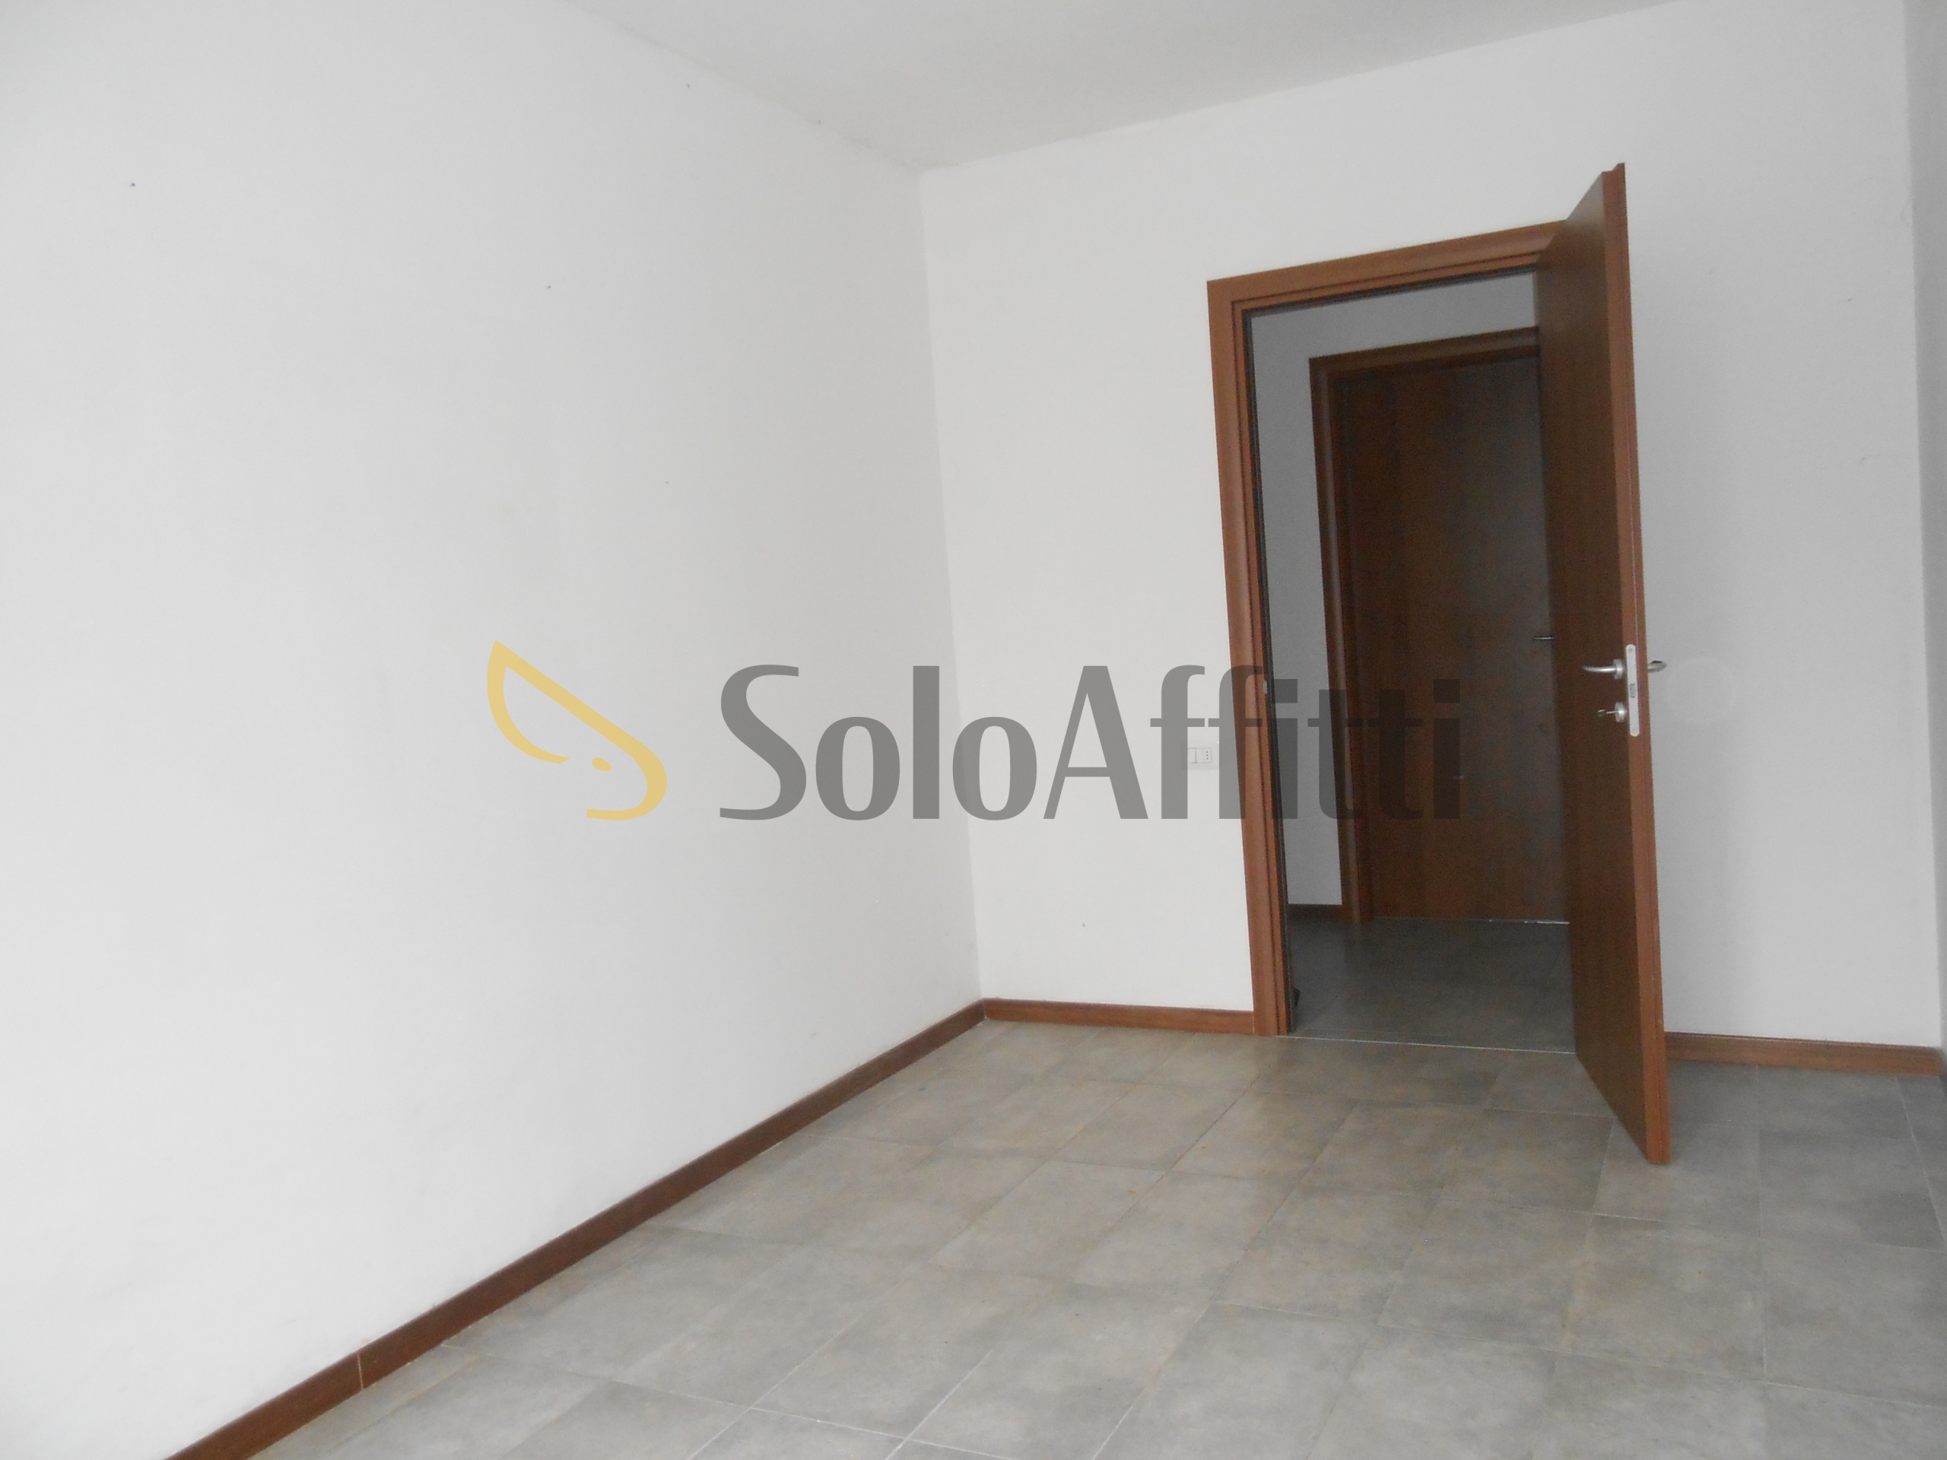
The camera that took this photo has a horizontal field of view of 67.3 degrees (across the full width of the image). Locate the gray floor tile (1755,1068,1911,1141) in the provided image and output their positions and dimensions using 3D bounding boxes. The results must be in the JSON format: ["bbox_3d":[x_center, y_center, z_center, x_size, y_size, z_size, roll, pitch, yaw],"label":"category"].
[{"bbox_3d":[2.051,0.895,3.520,0.300,0.010,0.522,-3,4,27],"label":"gray floor tile"}]

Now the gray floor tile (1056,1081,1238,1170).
[{"bbox_3d":[0.443,0.983,3.638,0.298,0.010,0.593,-3,4,28],"label":"gray floor tile"}]

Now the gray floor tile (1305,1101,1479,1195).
[{"bbox_3d":[0.968,0.957,3.363,0.298,0.010,0.593,-3,4,28],"label":"gray floor tile"}]

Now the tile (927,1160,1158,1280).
[{"bbox_3d":[0.171,1.033,3.114,0.298,0.010,0.593,-3,4,28],"label":"tile"}]

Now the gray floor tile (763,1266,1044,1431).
[{"bbox_3d":[-0.098,1.091,2.609,0.299,0.010,0.598,-3,4,27],"label":"gray floor tile"}]

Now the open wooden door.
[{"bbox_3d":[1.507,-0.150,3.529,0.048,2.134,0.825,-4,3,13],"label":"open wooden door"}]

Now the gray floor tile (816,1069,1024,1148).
[{"bbox_3d":[-0.097,1.026,4.002,0.300,0.010,0.601,-3,4,27],"label":"gray floor tile"}]

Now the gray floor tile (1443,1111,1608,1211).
[{"bbox_3d":[1.230,0.945,3.226,0.298,0.010,0.593,-3,4,28],"label":"gray floor tile"}]

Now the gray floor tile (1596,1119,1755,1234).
[{"bbox_3d":[1.526,0.956,3.159,0.300,0.010,0.601,-3,4,27],"label":"gray floor tile"}]

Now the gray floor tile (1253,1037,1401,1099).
[{"bbox_3d":[0.960,0.923,3.991,0.298,0.010,0.516,-3,4,28],"label":"gray floor tile"}]

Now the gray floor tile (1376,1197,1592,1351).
[{"bbox_3d":[0.983,1.019,2.763,0.300,0.010,0.601,-3,4,27],"label":"gray floor tile"}]

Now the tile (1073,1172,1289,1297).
[{"bbox_3d":[0.447,1.043,3.042,0.300,0.010,0.601,-3,4,27],"label":"tile"}]

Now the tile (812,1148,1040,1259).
[{"bbox_3d":[-0.088,1.066,3.320,0.300,0.010,0.601,-3,4,27],"label":"tile"}]

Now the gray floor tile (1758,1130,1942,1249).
[{"bbox_3d":[1.755,0.919,2.951,0.298,0.010,0.593,-3,4,28],"label":"gray floor tile"}]

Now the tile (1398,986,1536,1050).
[{"bbox_3d":[1.522,0.867,4.448,0.299,0.010,0.600,-3,4,27],"label":"tile"}]

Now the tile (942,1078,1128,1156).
[{"bbox_3d":[0.187,1.014,3.855,0.300,0.010,0.601,-3,4,27],"label":"tile"}]

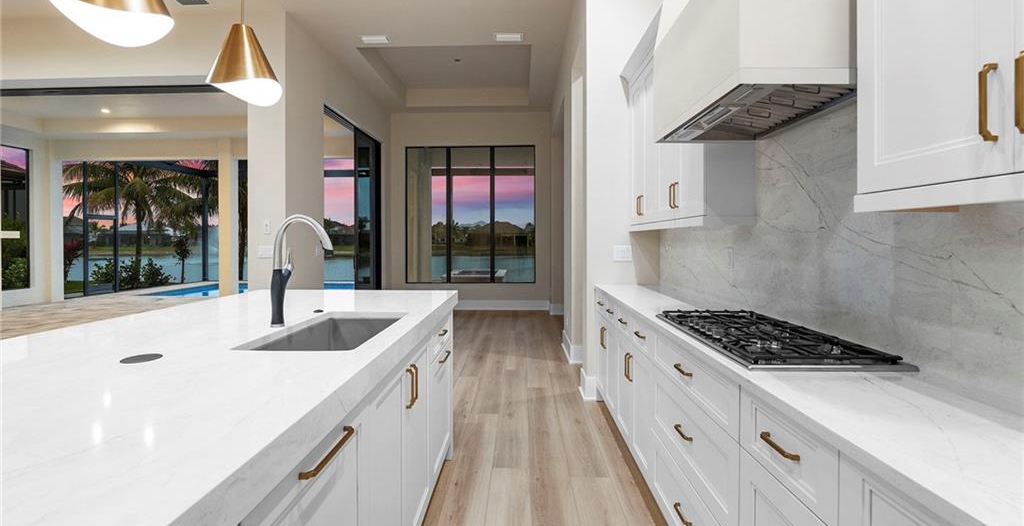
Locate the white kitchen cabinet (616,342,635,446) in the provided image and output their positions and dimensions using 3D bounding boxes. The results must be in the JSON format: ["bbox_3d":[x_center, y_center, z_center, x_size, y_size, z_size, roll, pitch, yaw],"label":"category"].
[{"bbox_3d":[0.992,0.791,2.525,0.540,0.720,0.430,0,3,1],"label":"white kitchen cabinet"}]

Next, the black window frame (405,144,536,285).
[{"bbox_3d":[-0.818,-0.962,7.850,2.520,2.740,0.140,0,3,1],"label":"black window frame"}]

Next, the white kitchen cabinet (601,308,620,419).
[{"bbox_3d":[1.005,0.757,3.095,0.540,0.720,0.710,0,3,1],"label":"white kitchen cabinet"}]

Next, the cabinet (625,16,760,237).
[{"bbox_3d":[1.116,-0.862,2.755,0.320,1.261,1.390,0,3,1],"label":"cabinet"}]

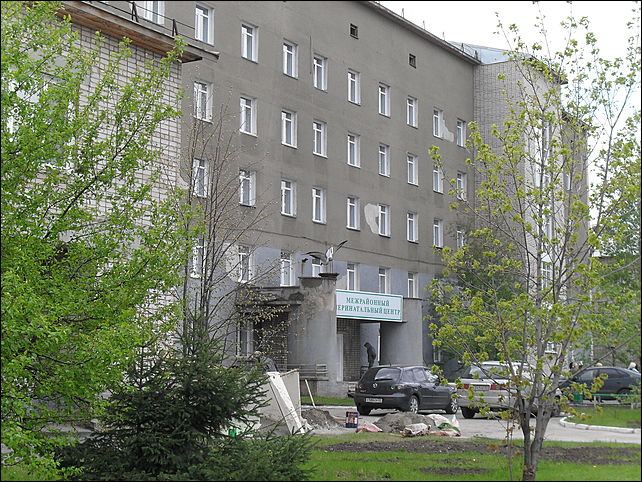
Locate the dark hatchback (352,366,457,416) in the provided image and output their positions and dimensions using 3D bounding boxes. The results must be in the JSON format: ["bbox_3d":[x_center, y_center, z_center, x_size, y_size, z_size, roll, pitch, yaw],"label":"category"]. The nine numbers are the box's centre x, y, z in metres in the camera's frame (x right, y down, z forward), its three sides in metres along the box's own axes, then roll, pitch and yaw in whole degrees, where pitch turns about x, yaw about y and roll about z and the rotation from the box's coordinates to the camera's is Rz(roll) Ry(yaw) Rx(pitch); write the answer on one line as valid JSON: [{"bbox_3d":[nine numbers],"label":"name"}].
[{"bbox_3d":[2.645,4.455,39.400,1.780,1.465,4.420,-3,-6,31],"label":"dark hatchback"}]

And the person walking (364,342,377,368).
[{"bbox_3d":[2.220,5.420,59.000,0.500,1.700,0.500,2,-6,-12],"label":"person walking"}]

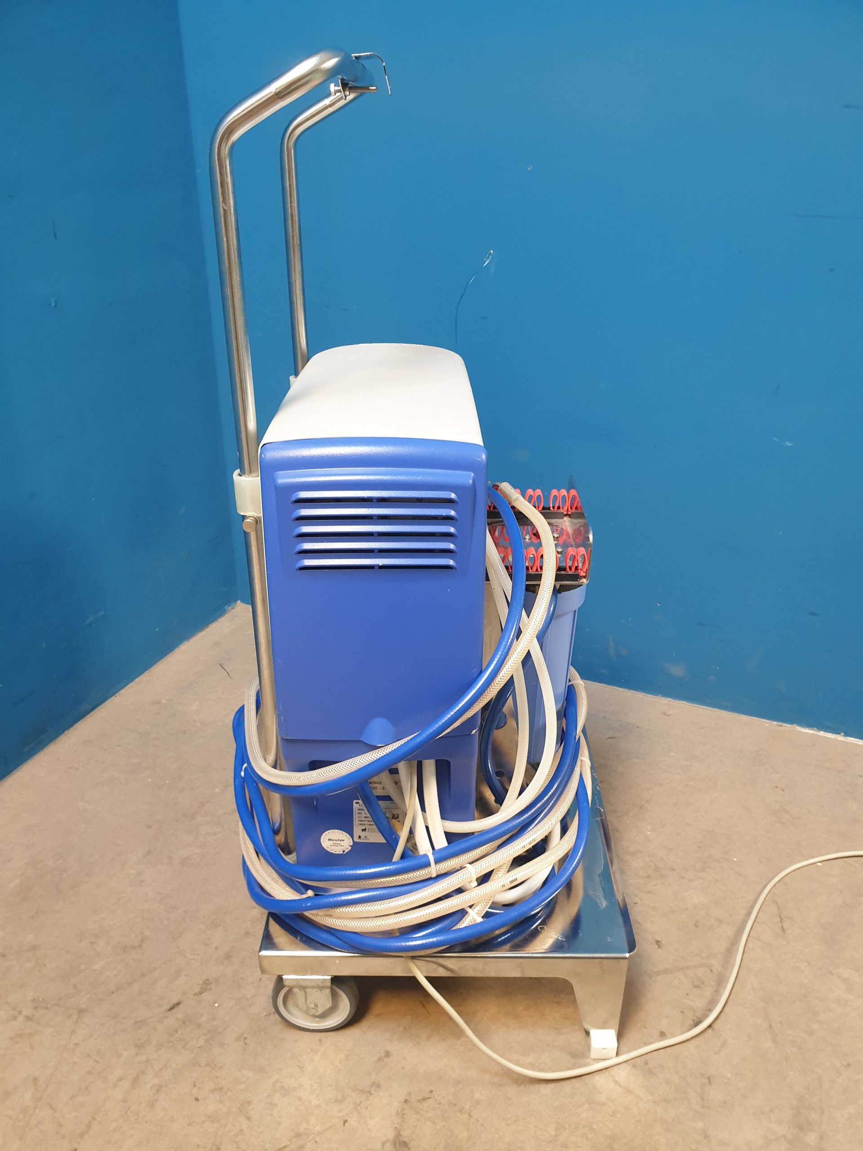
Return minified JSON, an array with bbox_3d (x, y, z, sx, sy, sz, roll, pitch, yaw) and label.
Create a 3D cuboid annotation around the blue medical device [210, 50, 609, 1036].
[{"bbox_3d":[0.016,-0.029,1.286,0.526,1.269,0.702,1,26,0],"label":"blue medical device"}]

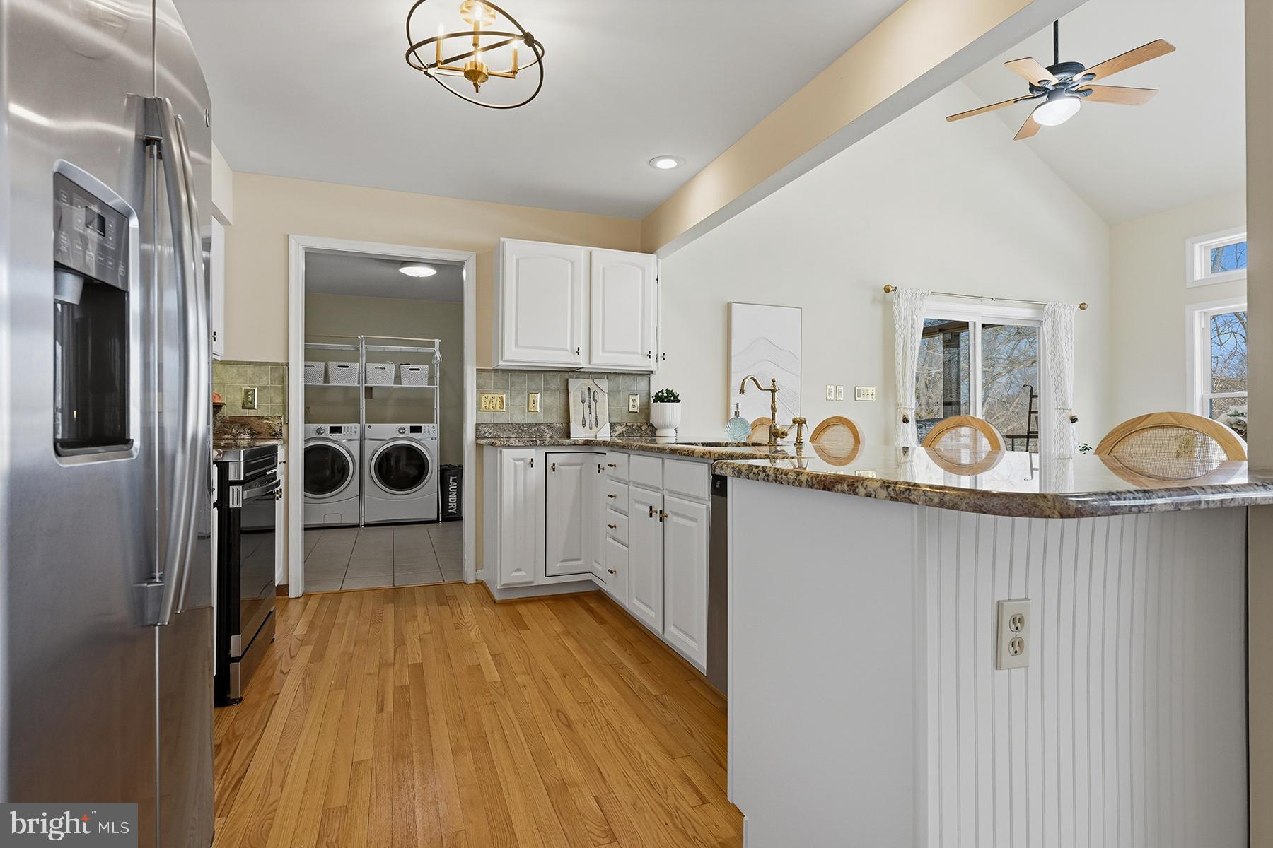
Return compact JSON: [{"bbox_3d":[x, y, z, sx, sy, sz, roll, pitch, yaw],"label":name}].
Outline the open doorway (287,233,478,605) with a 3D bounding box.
[{"bbox_3d":[-1.527,-0.037,3.892,1.050,2.098,0.140,0,0,-21],"label":"open doorway"}]

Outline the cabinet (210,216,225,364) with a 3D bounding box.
[{"bbox_3d":[-2.329,-0.728,3.173,0.330,0.750,0.685,0,0,-21],"label":"cabinet"}]

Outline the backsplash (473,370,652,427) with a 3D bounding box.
[{"bbox_3d":[-0.463,-0.176,4.238,1.185,0.353,0.025,0,0,-21],"label":"backsplash"}]

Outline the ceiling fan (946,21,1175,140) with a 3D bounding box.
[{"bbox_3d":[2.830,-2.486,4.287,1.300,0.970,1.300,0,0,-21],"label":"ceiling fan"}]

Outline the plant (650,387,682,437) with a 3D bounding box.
[{"bbox_3d":[0.199,-0.074,4.320,0.210,0.338,0.210,0,0,0],"label":"plant"}]

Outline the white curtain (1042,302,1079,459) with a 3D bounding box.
[{"bbox_3d":[3.860,-0.046,5.792,0.460,2.090,0.120,0,0,-21],"label":"white curtain"}]

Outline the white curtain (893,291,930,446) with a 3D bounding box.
[{"bbox_3d":[2.237,-0.051,5.177,0.390,2.100,0.120,0,0,-21],"label":"white curtain"}]

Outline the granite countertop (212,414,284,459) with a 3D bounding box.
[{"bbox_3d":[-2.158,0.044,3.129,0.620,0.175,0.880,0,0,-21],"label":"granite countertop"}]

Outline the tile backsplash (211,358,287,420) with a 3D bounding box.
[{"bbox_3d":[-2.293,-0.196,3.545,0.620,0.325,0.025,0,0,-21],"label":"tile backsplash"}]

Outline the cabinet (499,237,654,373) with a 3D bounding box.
[{"bbox_3d":[-0.388,-0.728,4.100,1.012,0.750,0.325,0,0,-21],"label":"cabinet"}]

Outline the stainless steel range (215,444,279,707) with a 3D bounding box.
[{"bbox_3d":[-1.868,0.550,2.534,0.700,0.925,0.762,0,0,-21],"label":"stainless steel range"}]

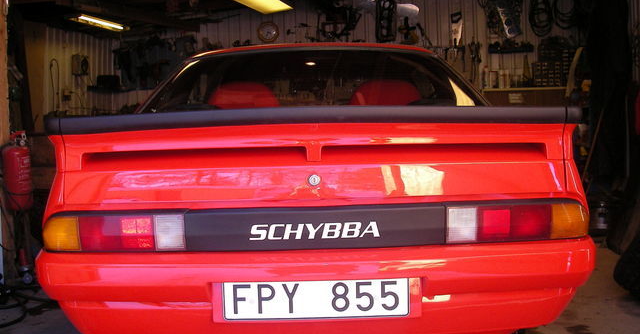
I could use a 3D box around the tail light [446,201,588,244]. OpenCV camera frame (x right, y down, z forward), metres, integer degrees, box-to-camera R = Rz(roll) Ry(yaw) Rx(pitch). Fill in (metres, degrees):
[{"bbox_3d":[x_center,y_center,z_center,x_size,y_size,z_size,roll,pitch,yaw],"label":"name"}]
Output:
[{"bbox_3d":[0.562,0.162,2.010,0.388,0.102,0.130,-2,3,-10],"label":"tail light"}]

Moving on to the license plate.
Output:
[{"bbox_3d":[-0.008,0.348,1.860,0.488,0.110,0.020,-2,3,-1],"label":"license plate"}]

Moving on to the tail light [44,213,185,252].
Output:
[{"bbox_3d":[-0.582,0.187,2.010,0.388,0.102,0.130,-1,3,8],"label":"tail light"}]

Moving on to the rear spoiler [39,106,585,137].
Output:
[{"bbox_3d":[-0.017,-0.135,2.000,1.510,0.068,0.160,-2,3,-1],"label":"rear spoiler"}]

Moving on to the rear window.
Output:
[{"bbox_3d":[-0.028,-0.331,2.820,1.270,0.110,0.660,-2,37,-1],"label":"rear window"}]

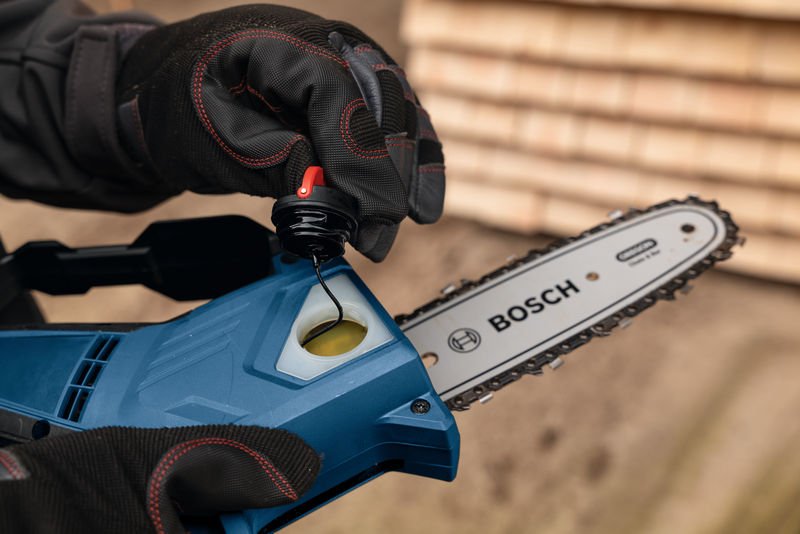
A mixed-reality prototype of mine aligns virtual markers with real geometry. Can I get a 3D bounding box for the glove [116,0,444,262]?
[{"bbox_3d":[-0.052,-0.057,0.545,0.138,0.102,0.100,8,6,11],"label":"glove"}]

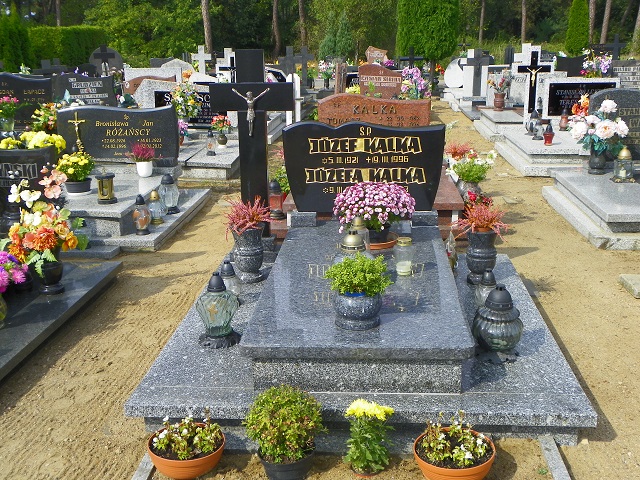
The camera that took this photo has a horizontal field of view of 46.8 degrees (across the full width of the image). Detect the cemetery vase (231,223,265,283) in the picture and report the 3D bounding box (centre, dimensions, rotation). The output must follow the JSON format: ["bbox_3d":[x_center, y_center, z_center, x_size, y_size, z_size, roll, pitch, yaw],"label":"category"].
[{"bbox_3d":[-0.408,0.072,4.355,0.190,0.330,0.190,0,17,4],"label":"cemetery vase"}]

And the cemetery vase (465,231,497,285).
[{"bbox_3d":[0.929,0.090,4.250,0.177,0.312,0.177,0,17,4],"label":"cemetery vase"}]

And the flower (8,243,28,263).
[{"bbox_3d":[-1.736,0.072,4.250,0.105,0.105,0.080,-8,17,-22],"label":"flower"}]

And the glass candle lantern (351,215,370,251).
[{"bbox_3d":[0.220,-0.029,4.151,0.130,0.207,0.130,0,16,4],"label":"glass candle lantern"}]

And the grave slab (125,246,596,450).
[{"bbox_3d":[0.215,0.455,3.907,1.850,0.170,2.050,0,17,4],"label":"grave slab"}]

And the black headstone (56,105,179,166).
[{"bbox_3d":[-1.945,-1.002,7.157,1.134,0.587,0.100,0,16,5],"label":"black headstone"}]

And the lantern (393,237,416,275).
[{"bbox_3d":[0.451,0.086,3.920,0.110,0.190,0.110,0,17,4],"label":"lantern"}]

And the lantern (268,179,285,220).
[{"bbox_3d":[-0.356,-0.332,5.962,0.142,0.310,0.142,0,16,4],"label":"lantern"}]

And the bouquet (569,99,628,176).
[{"bbox_3d":[2.582,-0.967,6.850,0.540,0.690,0.420,0,16,5],"label":"bouquet"}]

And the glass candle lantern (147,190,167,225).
[{"bbox_3d":[-1.329,-0.271,5.999,0.159,0.258,0.159,0,16,4],"label":"glass candle lantern"}]

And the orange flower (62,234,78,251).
[{"bbox_3d":[-1.518,0.015,4.500,0.095,0.092,0.085,-7,18,-20],"label":"orange flower"}]

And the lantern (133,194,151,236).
[{"bbox_3d":[-1.374,-0.200,5.720,0.138,0.300,0.138,0,17,4],"label":"lantern"}]

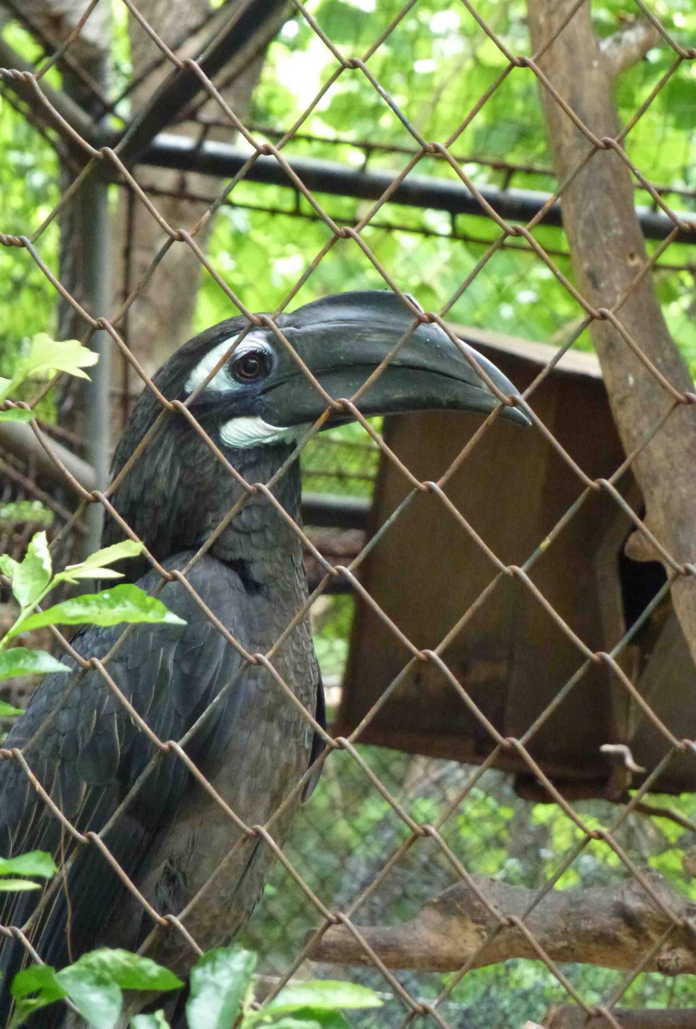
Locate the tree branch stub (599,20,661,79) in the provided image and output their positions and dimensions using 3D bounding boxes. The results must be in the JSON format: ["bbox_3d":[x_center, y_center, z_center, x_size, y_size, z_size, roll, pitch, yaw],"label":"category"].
[{"bbox_3d":[0.220,-0.363,3.900,0.057,0.027,0.027,-35,0,9],"label":"tree branch stub"}]

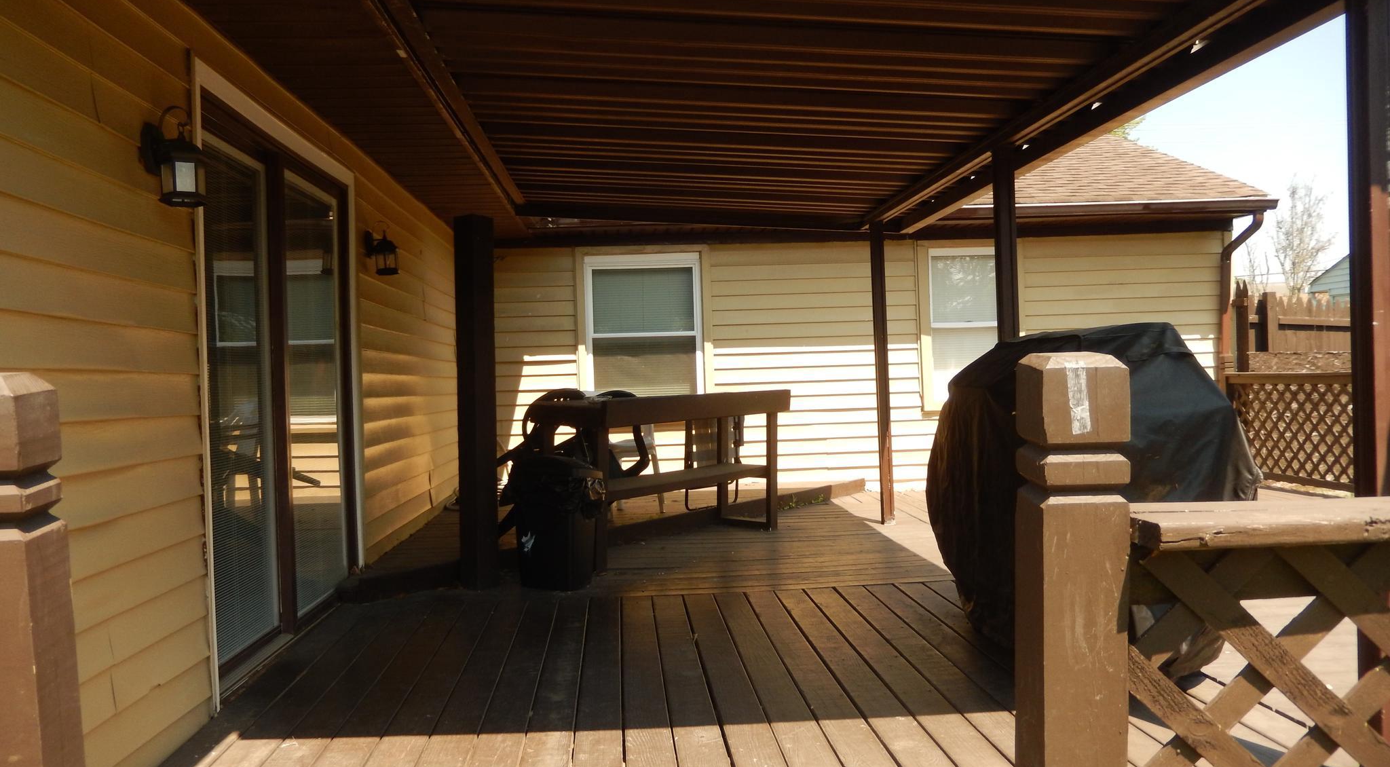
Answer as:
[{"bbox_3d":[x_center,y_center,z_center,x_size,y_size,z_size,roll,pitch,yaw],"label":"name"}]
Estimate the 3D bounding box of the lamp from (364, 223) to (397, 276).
[{"bbox_3d":[-1.716,-0.744,5.521,0.175,0.285,0.130,-2,0,-4],"label":"lamp"}]

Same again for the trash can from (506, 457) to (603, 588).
[{"bbox_3d":[-0.720,0.706,5.219,0.410,0.630,0.370,-2,0,20],"label":"trash can"}]

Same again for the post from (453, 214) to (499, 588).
[{"bbox_3d":[-1.147,0.094,5.206,0.145,1.890,0.145,-2,0,32],"label":"post"}]

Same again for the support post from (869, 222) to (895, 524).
[{"bbox_3d":[1.294,-0.081,6.988,0.076,2.080,0.076,-2,0,-4],"label":"support post"}]

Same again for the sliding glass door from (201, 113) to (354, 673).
[{"bbox_3d":[-1.707,0.017,4.263,0.110,2.020,1.800,-2,0,-4],"label":"sliding glass door"}]

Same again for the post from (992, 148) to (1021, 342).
[{"bbox_3d":[1.460,-0.066,4.708,0.076,2.060,0.076,-2,0,-4],"label":"post"}]

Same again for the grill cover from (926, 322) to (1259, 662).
[{"bbox_3d":[1.413,0.378,3.769,0.710,1.140,1.240,-2,0,-4],"label":"grill cover"}]

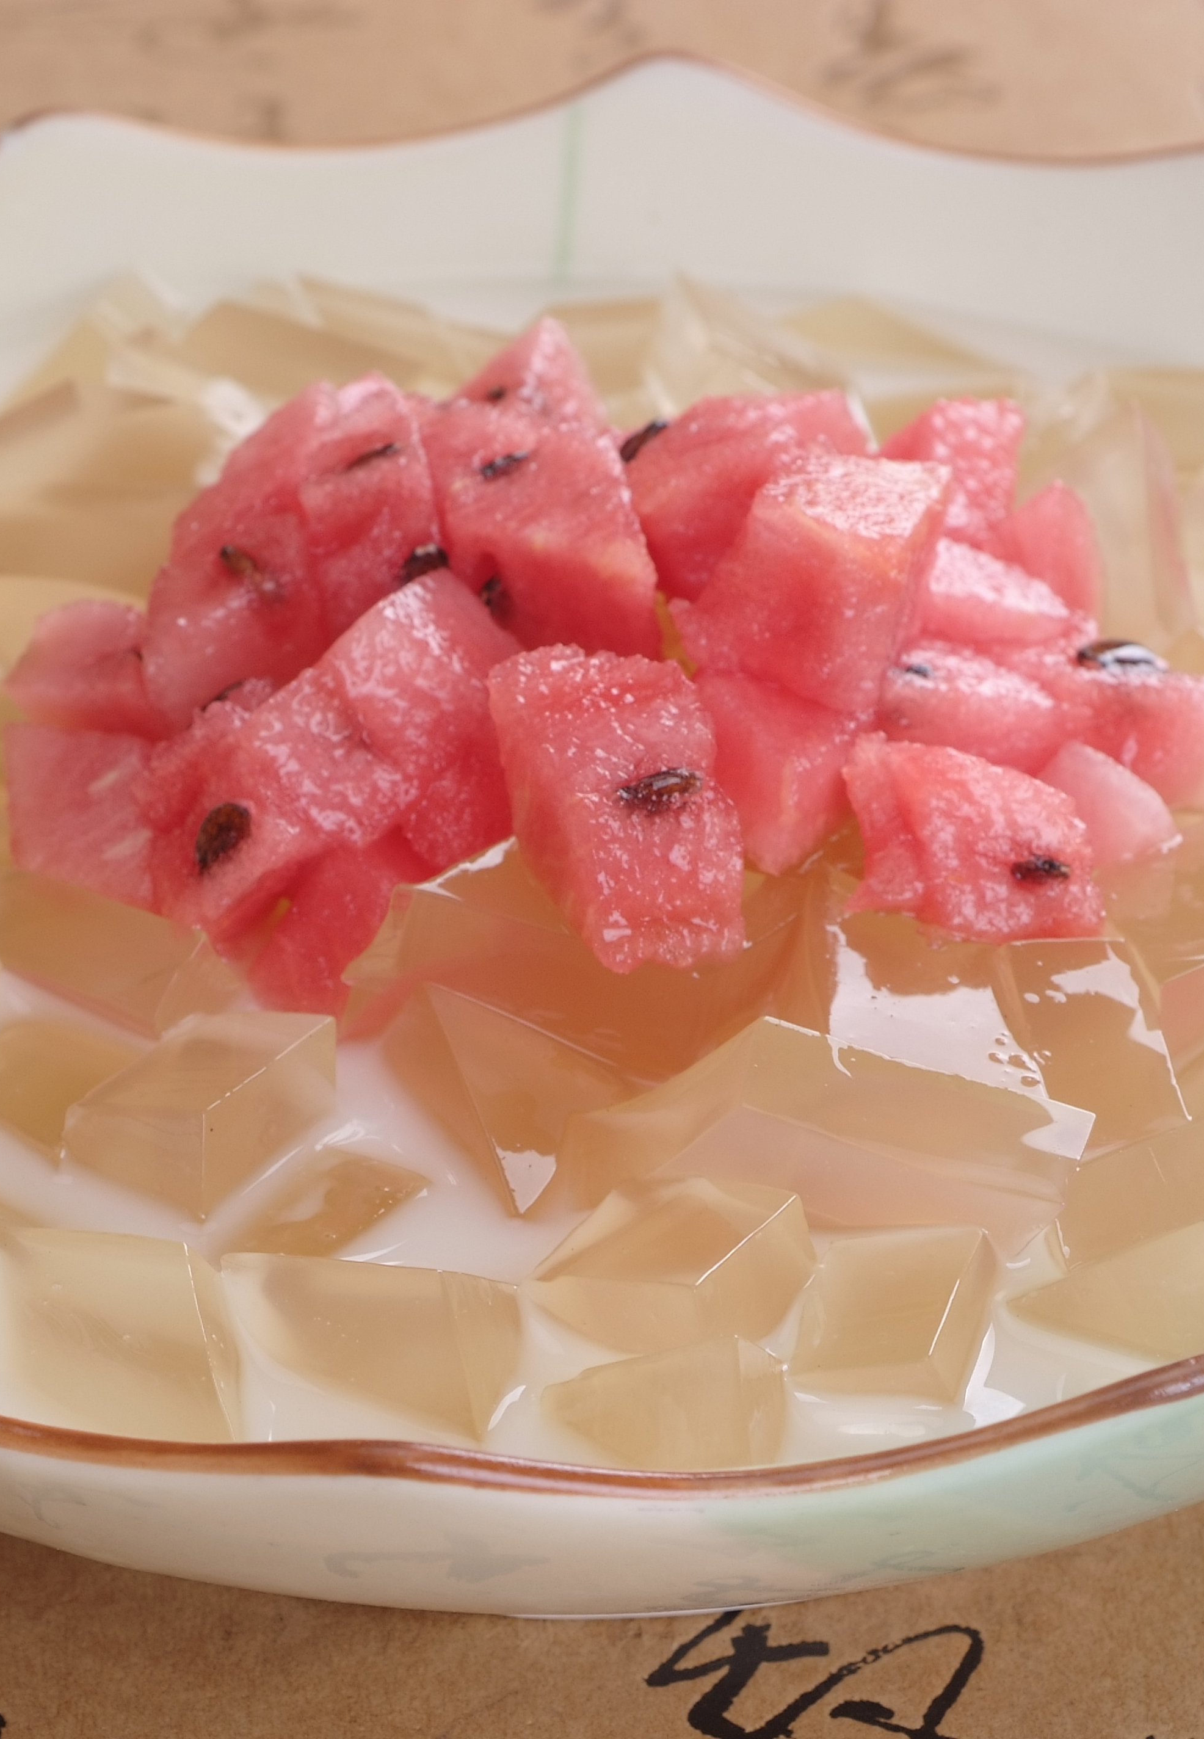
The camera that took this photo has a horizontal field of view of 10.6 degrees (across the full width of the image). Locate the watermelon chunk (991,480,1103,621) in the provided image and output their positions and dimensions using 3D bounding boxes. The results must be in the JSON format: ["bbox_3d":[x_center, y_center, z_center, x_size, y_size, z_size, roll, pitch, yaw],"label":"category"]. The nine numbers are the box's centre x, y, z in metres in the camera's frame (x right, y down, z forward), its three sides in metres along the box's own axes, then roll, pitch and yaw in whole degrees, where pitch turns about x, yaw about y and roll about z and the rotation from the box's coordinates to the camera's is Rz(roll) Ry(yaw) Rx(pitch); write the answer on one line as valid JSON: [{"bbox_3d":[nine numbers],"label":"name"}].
[{"bbox_3d":[0.043,-0.029,0.649,0.013,0.014,0.013,-5,32,-9],"label":"watermelon chunk"}]

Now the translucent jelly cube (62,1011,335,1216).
[{"bbox_3d":[-0.034,0.024,0.568,0.015,0.016,0.020,6,27,30],"label":"translucent jelly cube"}]

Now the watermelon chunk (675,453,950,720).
[{"bbox_3d":[0.023,-0.030,0.651,0.017,0.017,0.023,21,25,8],"label":"watermelon chunk"}]

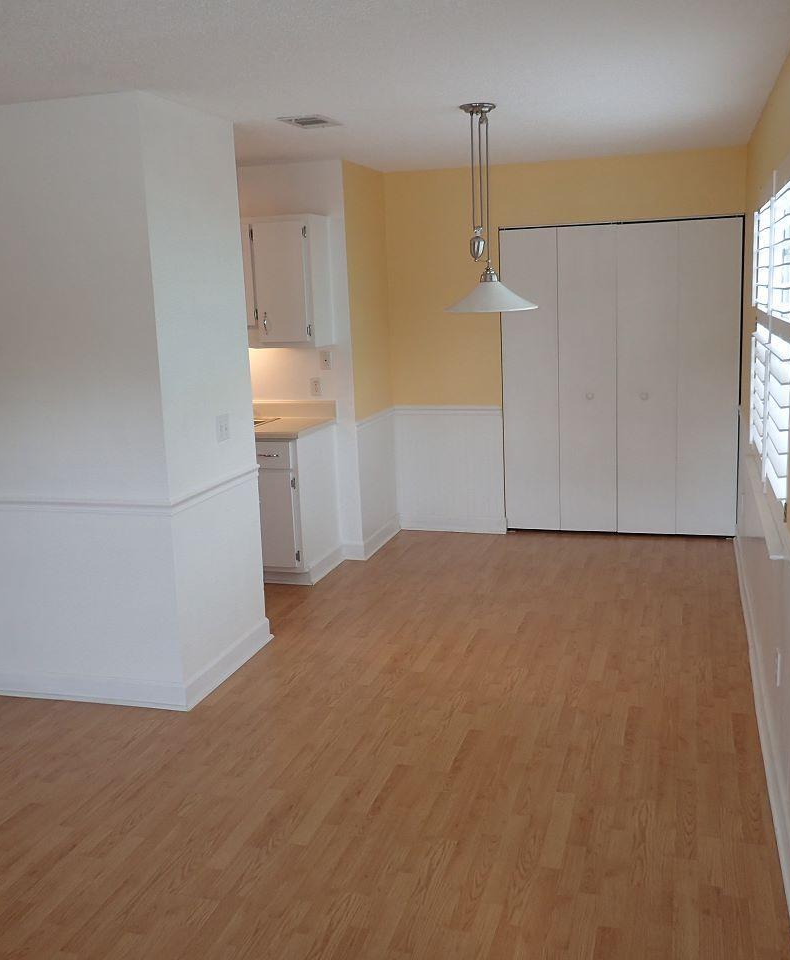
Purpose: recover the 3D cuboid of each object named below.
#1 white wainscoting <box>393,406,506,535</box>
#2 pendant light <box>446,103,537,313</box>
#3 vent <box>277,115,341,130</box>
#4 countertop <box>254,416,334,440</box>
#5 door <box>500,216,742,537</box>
[{"bbox_3d":[0.384,-0.071,6.431,0.775,0.905,0.030,1,12,17],"label":"white wainscoting"},{"bbox_3d":[0.407,-1.179,4.061,0.430,0.875,0.430,1,12,17],"label":"pendant light"},{"bbox_3d":[-0.380,-1.605,4.165,0.180,0.020,0.300,1,12,17],"label":"vent"},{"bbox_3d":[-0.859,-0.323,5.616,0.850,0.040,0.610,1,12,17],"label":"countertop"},{"bbox_3d":[1.435,-0.619,6.003,1.475,2.000,0.045,1,12,17],"label":"door"}]

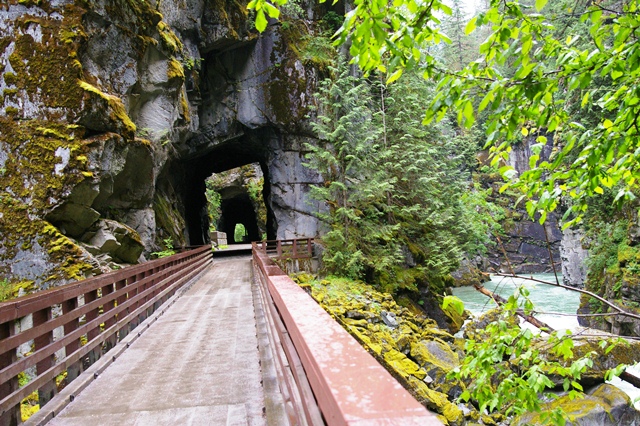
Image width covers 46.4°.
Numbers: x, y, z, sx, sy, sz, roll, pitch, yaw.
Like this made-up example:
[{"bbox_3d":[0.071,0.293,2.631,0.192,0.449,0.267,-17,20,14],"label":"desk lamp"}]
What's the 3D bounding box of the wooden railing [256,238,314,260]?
[{"bbox_3d":[-1.981,2.066,42.000,3.250,1.070,0.200,-3,-1,-6],"label":"wooden railing"}]

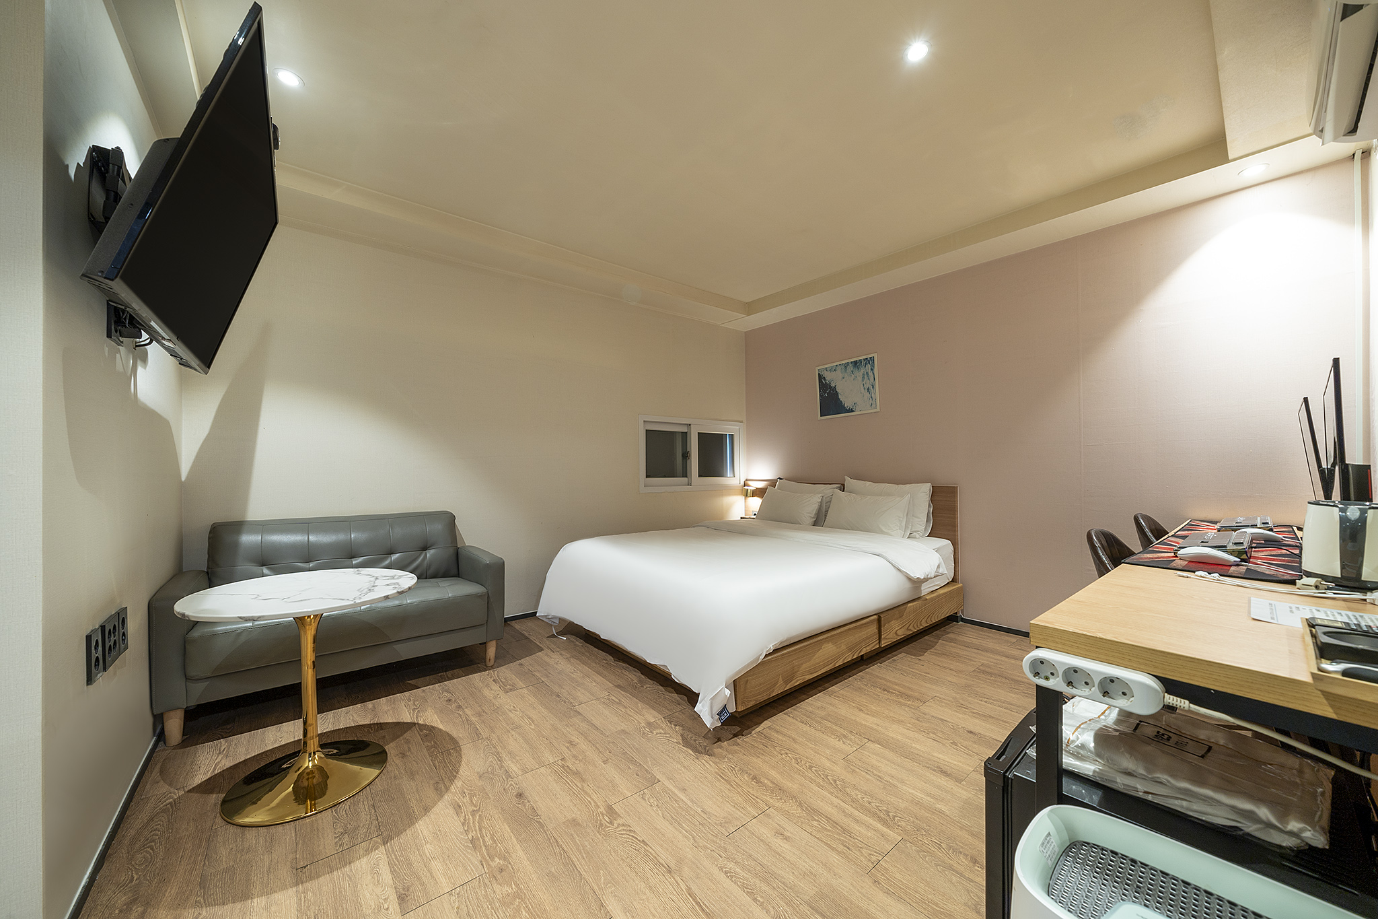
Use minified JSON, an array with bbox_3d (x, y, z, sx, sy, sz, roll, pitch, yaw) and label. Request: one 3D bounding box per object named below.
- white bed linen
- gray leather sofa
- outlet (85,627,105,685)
[{"bbox_3d":[0.365,0.768,2.929,2.007,0.515,1.654,1,-1,-40],"label":"white bed linen"},{"bbox_3d":[-1.613,0.673,2.225,1.170,0.764,0.634,1,-1,-37],"label":"gray leather sofa"},{"bbox_3d":[-1.467,0.482,1.133,0.013,0.122,0.075,1,-1,-40],"label":"outlet"}]

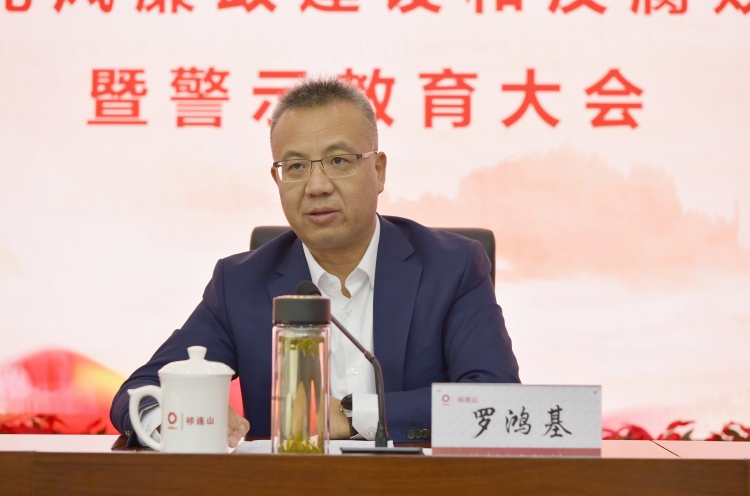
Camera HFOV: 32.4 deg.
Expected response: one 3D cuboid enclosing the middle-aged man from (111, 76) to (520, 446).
[{"bbox_3d":[-0.082,0.384,1.970,0.600,1.290,0.620,0,-2,7],"label":"middle-aged man"}]

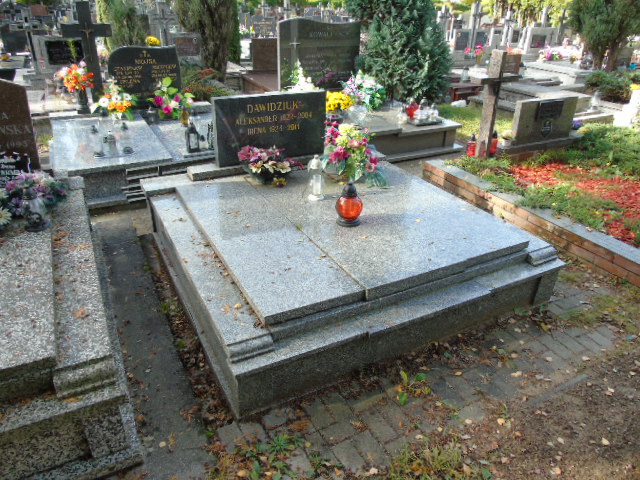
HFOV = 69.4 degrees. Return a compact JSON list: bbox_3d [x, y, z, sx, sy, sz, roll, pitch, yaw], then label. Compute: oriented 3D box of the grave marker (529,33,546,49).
[{"bbox_3d":[5.394,-4.864,11.360,0.499,0.296,0.030,-13,31,-25],"label":"grave marker"}]

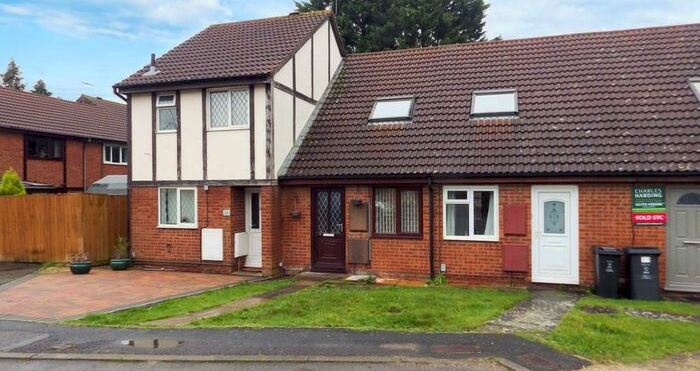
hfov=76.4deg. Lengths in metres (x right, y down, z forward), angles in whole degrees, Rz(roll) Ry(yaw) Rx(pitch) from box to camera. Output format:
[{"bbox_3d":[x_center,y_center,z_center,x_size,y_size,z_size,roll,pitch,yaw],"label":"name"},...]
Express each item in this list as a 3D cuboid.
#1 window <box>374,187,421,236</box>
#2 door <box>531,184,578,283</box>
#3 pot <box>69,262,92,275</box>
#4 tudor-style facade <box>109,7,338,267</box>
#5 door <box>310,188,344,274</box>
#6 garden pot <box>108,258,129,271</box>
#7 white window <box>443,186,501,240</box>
[{"bbox_3d":[1.109,0.628,10.236,1.140,1.170,0.100,0,1,16],"label":"window"},{"bbox_3d":[4.297,1.026,9.322,0.910,2.045,0.100,0,1,16],"label":"door"},{"bbox_3d":[-6.558,2.031,10.850,0.540,0.250,0.540,-1,1,0],"label":"pot"},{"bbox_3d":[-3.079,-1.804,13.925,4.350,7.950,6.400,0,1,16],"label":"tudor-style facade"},{"bbox_3d":[-0.503,1.061,10.709,0.875,2.030,0.100,0,1,16],"label":"door"},{"bbox_3d":[-5.870,2.042,11.400,0.540,0.250,0.540,-1,1,0],"label":"garden pot"},{"bbox_3d":[2.670,0.615,9.785,1.170,1.205,0.100,0,1,16],"label":"white window"}]

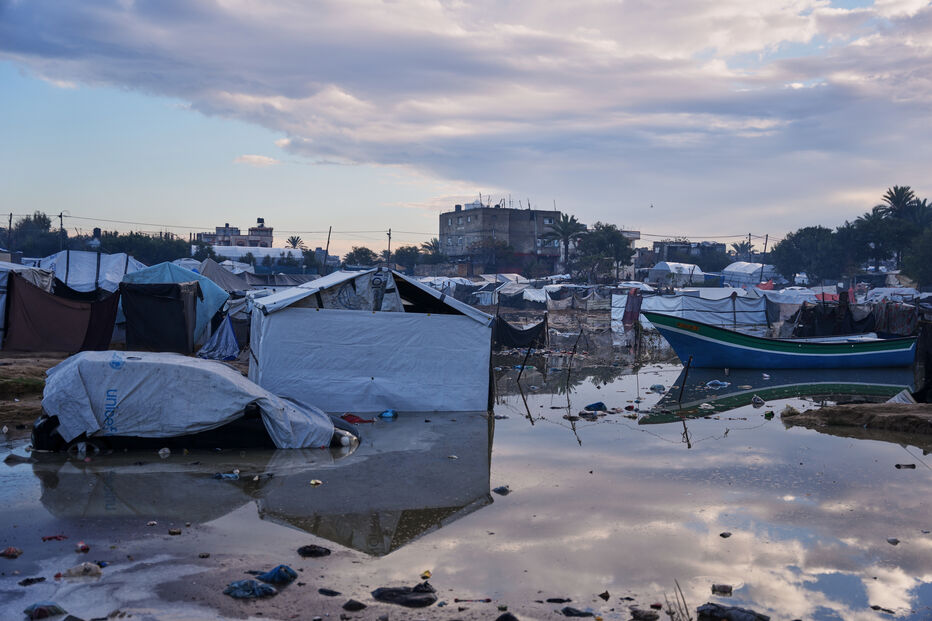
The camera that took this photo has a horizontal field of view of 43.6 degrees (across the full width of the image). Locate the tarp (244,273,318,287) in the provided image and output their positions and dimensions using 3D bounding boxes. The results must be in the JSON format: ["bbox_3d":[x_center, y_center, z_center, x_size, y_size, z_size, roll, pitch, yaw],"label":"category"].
[{"bbox_3d":[-7.750,-1.297,49.484,3.300,0.600,1.500,0,1,-9],"label":"tarp"}]

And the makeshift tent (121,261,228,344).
[{"bbox_3d":[-7.656,-0.153,30.800,2.650,2.150,2.800,1,1,-3],"label":"makeshift tent"}]

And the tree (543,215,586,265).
[{"bbox_3d":[11.900,-7.137,139.884,5.300,8.900,5.300,0,1,0],"label":"tree"}]

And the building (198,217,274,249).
[{"bbox_3d":[-56.900,-14.927,286.756,18.500,14.500,14.000,0,1,-6],"label":"building"}]

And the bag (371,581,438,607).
[{"bbox_3d":[-0.351,1.611,6.640,0.380,0.110,0.230,1,1,0],"label":"bag"}]

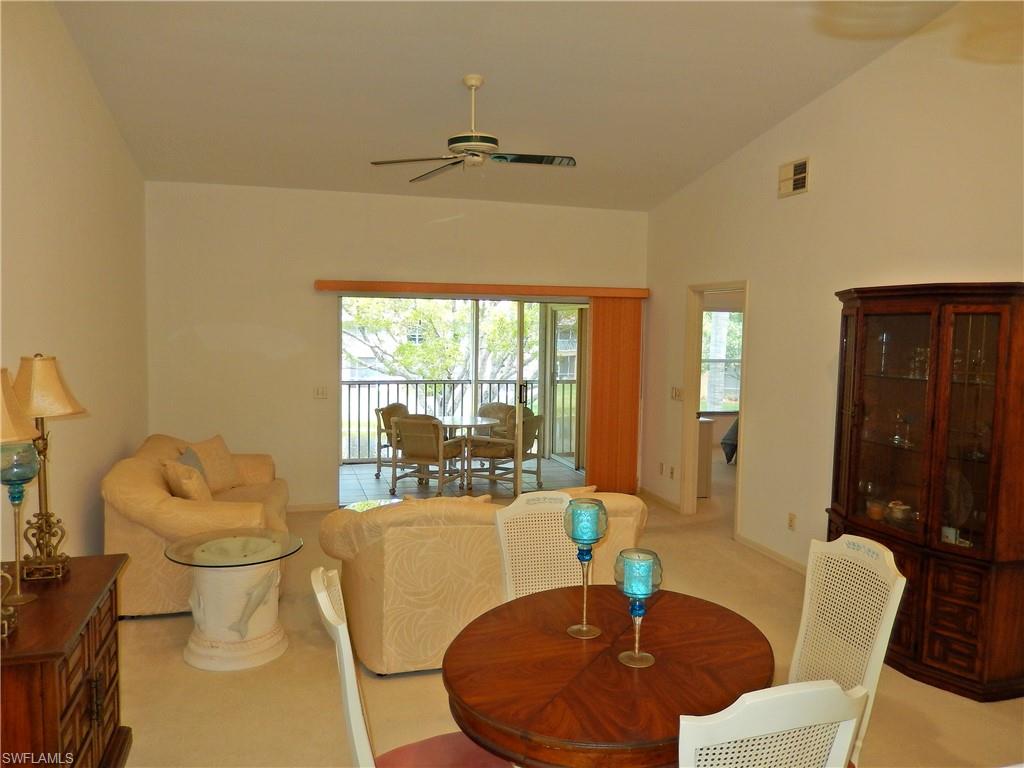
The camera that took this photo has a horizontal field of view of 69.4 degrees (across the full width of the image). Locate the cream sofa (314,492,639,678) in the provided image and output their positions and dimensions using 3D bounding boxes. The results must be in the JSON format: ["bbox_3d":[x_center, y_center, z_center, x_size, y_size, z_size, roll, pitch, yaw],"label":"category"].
[{"bbox_3d":[-0.193,0.975,4.229,1.770,0.860,0.980,0,4,-15],"label":"cream sofa"}]

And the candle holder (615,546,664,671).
[{"bbox_3d":[0.370,0.649,2.163,0.140,0.320,0.140,1,4,0],"label":"candle holder"}]

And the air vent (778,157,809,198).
[{"bbox_3d":[2.029,-1.490,5.374,0.025,0.245,0.349,0,4,-15],"label":"air vent"}]

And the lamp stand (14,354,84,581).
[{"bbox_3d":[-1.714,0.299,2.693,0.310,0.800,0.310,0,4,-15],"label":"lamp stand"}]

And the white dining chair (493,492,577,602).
[{"bbox_3d":[0.194,0.995,3.071,0.480,1.000,0.570,0,4,-16],"label":"white dining chair"}]

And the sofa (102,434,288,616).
[{"bbox_3d":[-2.098,0.872,5.164,1.020,0.870,1.770,0,4,-15],"label":"sofa"}]

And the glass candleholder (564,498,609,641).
[{"bbox_3d":[0.234,0.583,2.352,0.143,0.420,0.143,1,4,0],"label":"glass candleholder"}]

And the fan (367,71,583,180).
[{"bbox_3d":[-0.245,-1.679,4.727,1.290,0.560,1.290,0,4,-15],"label":"fan"}]

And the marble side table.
[{"bbox_3d":[-1.447,1.130,3.891,0.675,0.560,0.675,0,4,-15],"label":"marble side table"}]

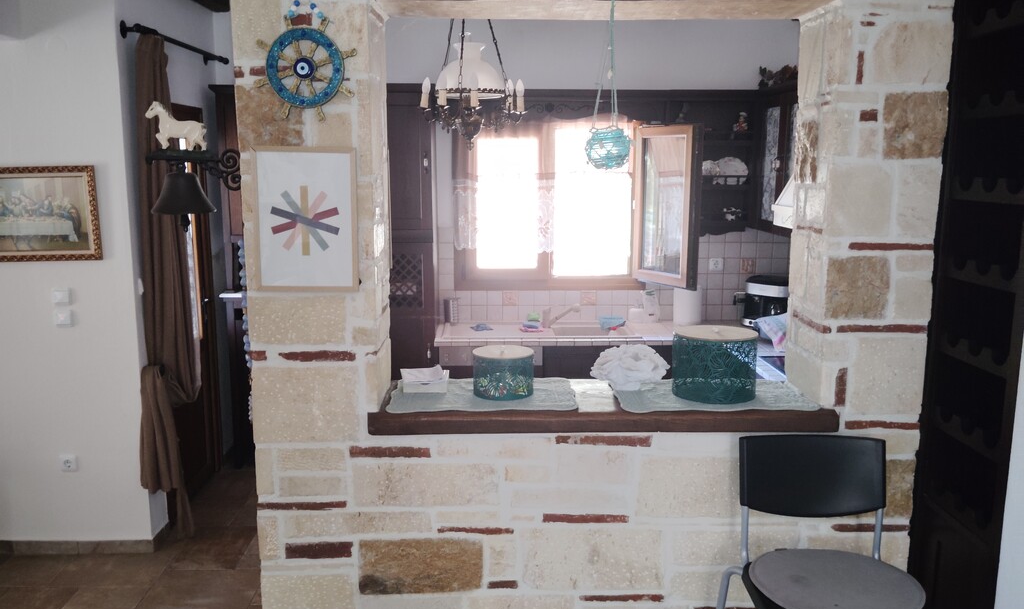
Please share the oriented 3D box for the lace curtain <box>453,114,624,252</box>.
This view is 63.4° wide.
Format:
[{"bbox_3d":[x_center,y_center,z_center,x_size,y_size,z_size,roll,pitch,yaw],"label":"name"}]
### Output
[{"bbox_3d":[0.163,-0.747,5.118,1.061,0.843,0.070,0,10,0],"label":"lace curtain"}]

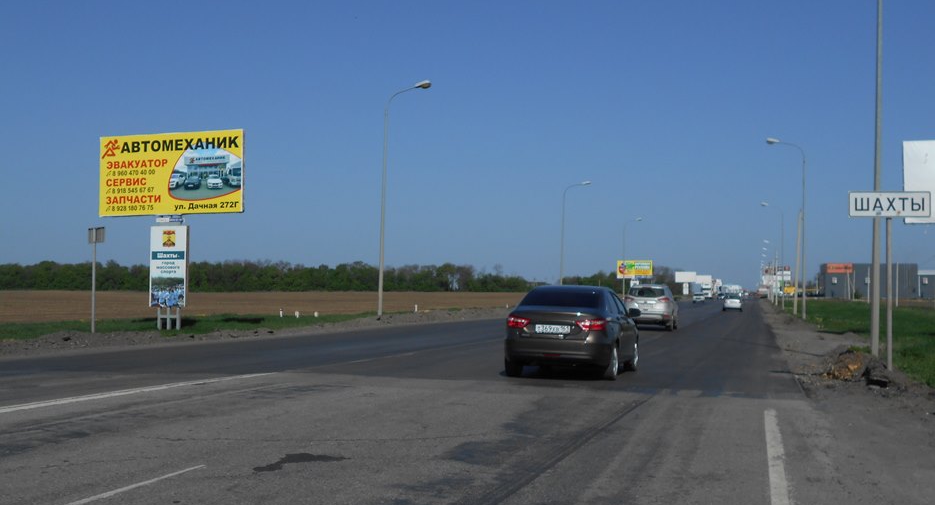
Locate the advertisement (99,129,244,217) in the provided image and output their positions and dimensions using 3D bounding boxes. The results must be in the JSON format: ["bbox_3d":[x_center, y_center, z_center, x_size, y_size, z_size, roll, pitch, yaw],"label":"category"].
[{"bbox_3d":[-11.142,-2.947,44.796,6.070,3.080,0.250,-1,-2,16],"label":"advertisement"}]

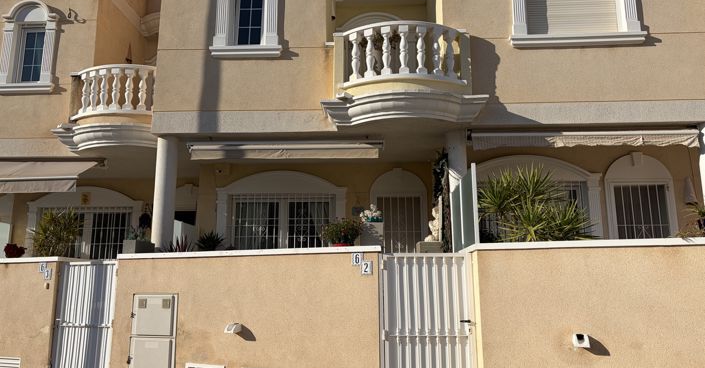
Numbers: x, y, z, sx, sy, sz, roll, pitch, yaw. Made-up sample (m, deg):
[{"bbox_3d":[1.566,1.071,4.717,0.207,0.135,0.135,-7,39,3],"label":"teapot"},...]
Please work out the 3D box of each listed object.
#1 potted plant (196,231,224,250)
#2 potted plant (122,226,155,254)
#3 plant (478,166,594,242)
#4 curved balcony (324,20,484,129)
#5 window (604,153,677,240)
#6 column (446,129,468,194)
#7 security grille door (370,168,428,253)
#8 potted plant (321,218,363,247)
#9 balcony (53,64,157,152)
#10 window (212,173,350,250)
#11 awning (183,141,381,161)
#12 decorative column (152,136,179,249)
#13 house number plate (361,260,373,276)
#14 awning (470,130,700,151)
[{"bbox_3d":[-1.873,0.821,6.981,0.383,0.400,0.400,-1,-11,3],"label":"potted plant"},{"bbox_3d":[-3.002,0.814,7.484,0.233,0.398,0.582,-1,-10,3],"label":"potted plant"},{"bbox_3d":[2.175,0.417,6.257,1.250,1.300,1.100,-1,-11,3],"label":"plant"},{"bbox_3d":[0.713,-1.514,7.254,2.225,1.337,0.720,-1,-11,3],"label":"curved balcony"},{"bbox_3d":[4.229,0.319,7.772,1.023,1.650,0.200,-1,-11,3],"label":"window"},{"bbox_3d":[1.598,0.099,7.901,0.281,1.765,0.281,-1,-10,3],"label":"column"},{"bbox_3d":[0.840,0.959,9.423,1.036,2.500,0.140,-1,-11,3],"label":"security grille door"},{"bbox_3d":[-0.132,0.639,6.366,0.506,0.450,0.480,-1,-11,3],"label":"potted plant"},{"bbox_3d":[-4.096,-1.295,9.271,2.183,1.407,0.795,-1,-10,3],"label":"balcony"},{"bbox_3d":[-1.320,0.714,9.764,2.426,1.946,0.194,-1,-10,3],"label":"window"},{"bbox_3d":[-1.043,-0.492,8.263,3.015,0.286,0.213,-1,-10,3],"label":"awning"},{"bbox_3d":[-2.865,0.169,8.100,0.291,1.765,0.291,-1,-10,3],"label":"decorative column"},{"bbox_3d":[0.156,0.922,5.789,0.131,0.155,0.015,-4,-11,20],"label":"house number plate"},{"bbox_3d":[3.150,-0.606,7.155,3.101,0.287,0.250,-1,-11,3],"label":"awning"}]

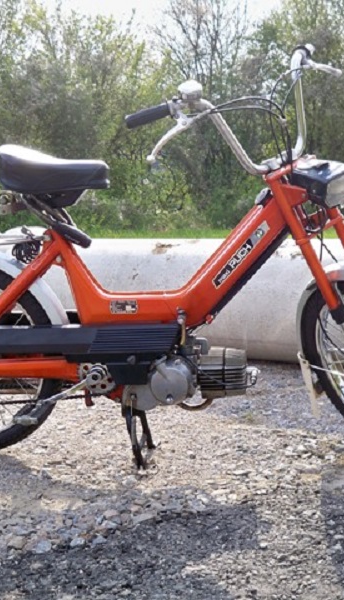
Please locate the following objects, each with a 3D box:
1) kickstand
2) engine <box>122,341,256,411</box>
[{"bbox_3d":[-0.085,0.345,2.189,0.075,0.175,0.175,0,11,7],"label":"kickstand"},{"bbox_3d":[0.043,0.193,2.143,0.345,0.185,0.180,0,11,7],"label":"engine"}]

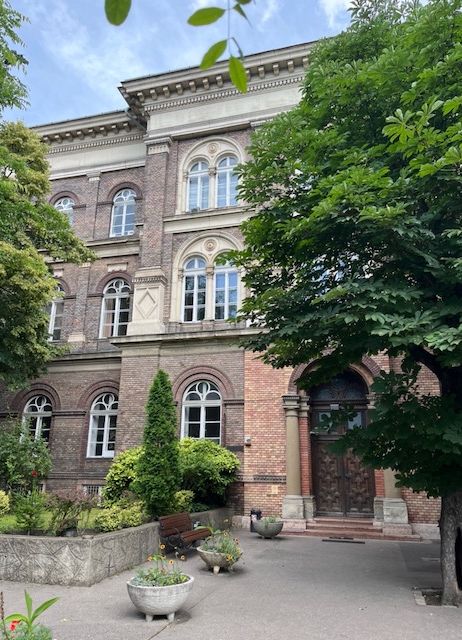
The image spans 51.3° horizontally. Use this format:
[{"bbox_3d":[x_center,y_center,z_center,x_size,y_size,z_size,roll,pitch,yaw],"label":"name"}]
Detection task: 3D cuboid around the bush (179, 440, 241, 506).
[{"bbox_3d":[-0.729,4.561,14.306,1.961,2.012,1.800,1,-18,-2],"label":"bush"}]

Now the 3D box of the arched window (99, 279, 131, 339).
[{"bbox_3d":[-4.644,-0.503,19.682,1.420,2.540,0.250,-4,-18,14],"label":"arched window"}]

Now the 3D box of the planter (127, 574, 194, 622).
[{"bbox_3d":[-0.842,3.308,5.729,0.790,0.390,0.790,1,-18,0],"label":"planter"}]

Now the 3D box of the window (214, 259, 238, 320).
[{"bbox_3d":[-0.167,-1.197,17.287,0.880,2.530,0.220,-4,-18,14],"label":"window"}]

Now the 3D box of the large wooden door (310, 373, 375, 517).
[{"bbox_3d":[3.686,3.976,15.844,1.992,4.682,0.250,-4,-18,14],"label":"large wooden door"}]

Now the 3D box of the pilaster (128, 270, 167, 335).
[{"bbox_3d":[-2.962,-0.697,17.553,1.280,2.660,0.500,-4,-18,14],"label":"pilaster"}]

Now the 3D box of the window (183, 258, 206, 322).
[{"bbox_3d":[-1.451,-1.222,19.119,0.948,2.734,0.250,-4,-18,14],"label":"window"}]

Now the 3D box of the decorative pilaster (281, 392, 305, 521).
[{"bbox_3d":[1.807,4.029,14.072,0.600,3.560,0.580,-4,-18,14],"label":"decorative pilaster"}]

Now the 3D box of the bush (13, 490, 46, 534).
[{"bbox_3d":[-3.586,3.420,8.552,0.680,0.740,0.660,-4,-18,14],"label":"bush"}]

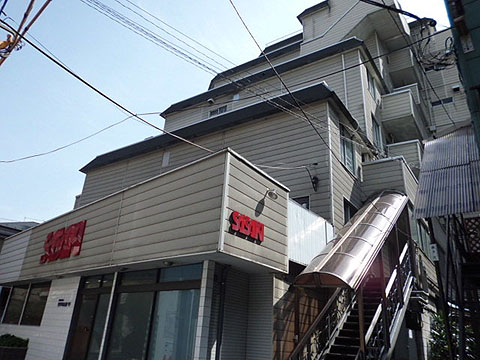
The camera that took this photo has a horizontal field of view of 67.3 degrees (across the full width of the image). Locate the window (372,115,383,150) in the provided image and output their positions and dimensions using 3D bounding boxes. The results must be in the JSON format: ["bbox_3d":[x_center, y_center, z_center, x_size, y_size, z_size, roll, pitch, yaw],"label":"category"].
[{"bbox_3d":[7.081,-2.346,18.596,0.120,1.813,1.627,-11,-26,33],"label":"window"}]

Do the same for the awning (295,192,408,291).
[{"bbox_3d":[3.789,1.335,10.851,1.343,0.421,8.330,-11,4,33],"label":"awning"}]

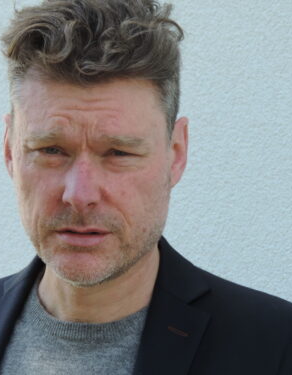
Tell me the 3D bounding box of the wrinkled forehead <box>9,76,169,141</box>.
[{"bbox_3d":[-0.054,-0.075,2.140,0.148,0.060,0.062,0,7,13],"label":"wrinkled forehead"}]

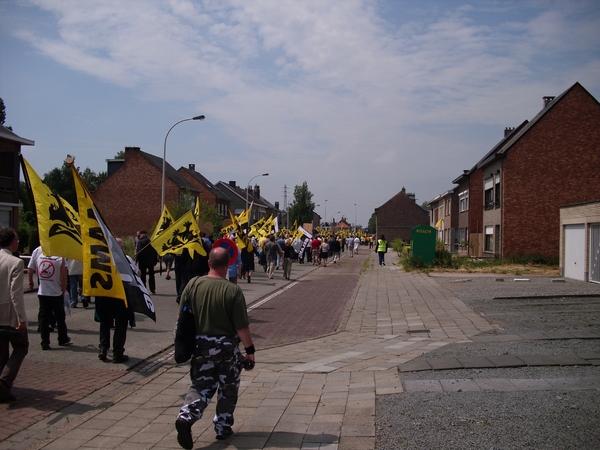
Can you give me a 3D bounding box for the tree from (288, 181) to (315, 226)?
[{"bbox_3d":[0.311,-1.751,97.000,4.100,10.500,4.100,0,-1,7],"label":"tree"}]

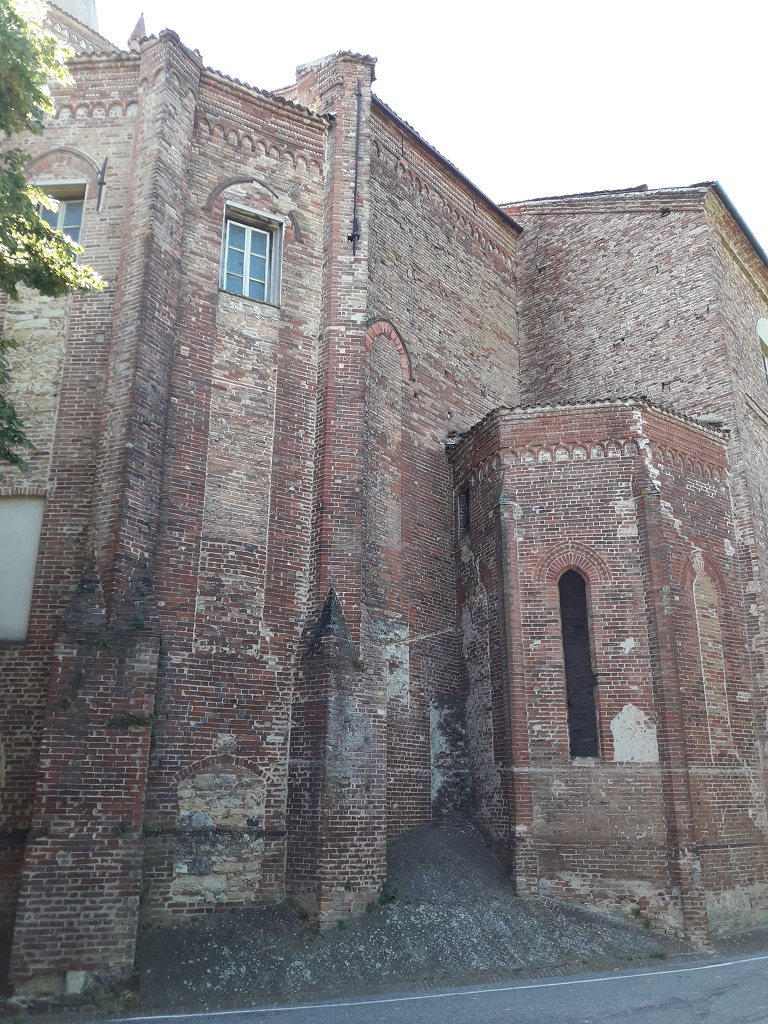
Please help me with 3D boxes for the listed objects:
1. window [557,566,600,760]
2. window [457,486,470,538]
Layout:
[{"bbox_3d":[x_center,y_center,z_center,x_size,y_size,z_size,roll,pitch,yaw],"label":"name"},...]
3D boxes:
[{"bbox_3d":[3.214,2.467,13.781,0.463,3.095,0.200,-3,-19,9],"label":"window"},{"bbox_3d":[1.646,0.029,16.311,0.200,1.005,0.572,7,-19,-19],"label":"window"}]

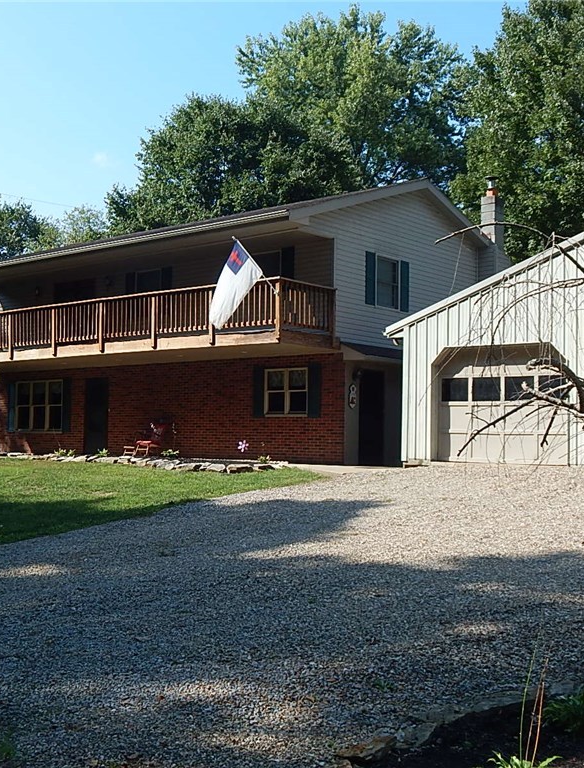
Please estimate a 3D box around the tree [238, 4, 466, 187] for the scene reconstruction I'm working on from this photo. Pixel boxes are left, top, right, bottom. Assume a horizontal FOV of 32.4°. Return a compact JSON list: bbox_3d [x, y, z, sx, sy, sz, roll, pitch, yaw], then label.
[{"bbox_3d":[2.837,-8.720,47.438,10.650,18.690,10.700,0,-3,0],"label":"tree"}]

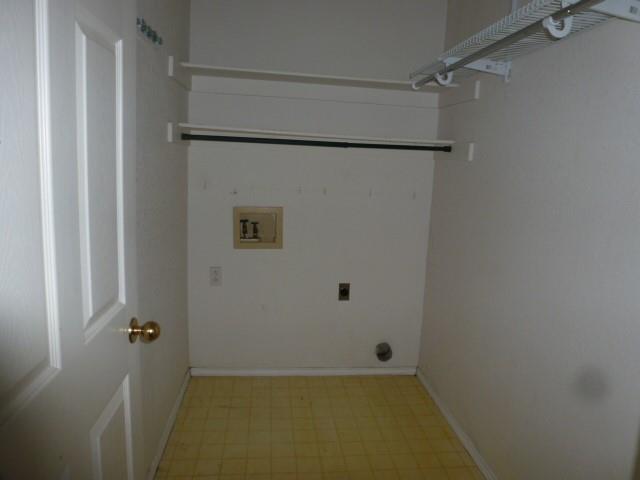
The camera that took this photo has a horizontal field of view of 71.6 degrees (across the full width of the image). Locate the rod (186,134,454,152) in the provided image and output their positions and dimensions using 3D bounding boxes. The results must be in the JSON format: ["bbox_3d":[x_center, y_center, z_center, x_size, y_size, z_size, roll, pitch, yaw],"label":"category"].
[{"bbox_3d":[0.007,-0.525,2.417,1.470,0.030,0.030,2,9,-7],"label":"rod"}]

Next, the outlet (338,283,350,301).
[{"bbox_3d":[0.158,0.334,2.823,0.072,0.112,0.013,2,9,-7],"label":"outlet"}]

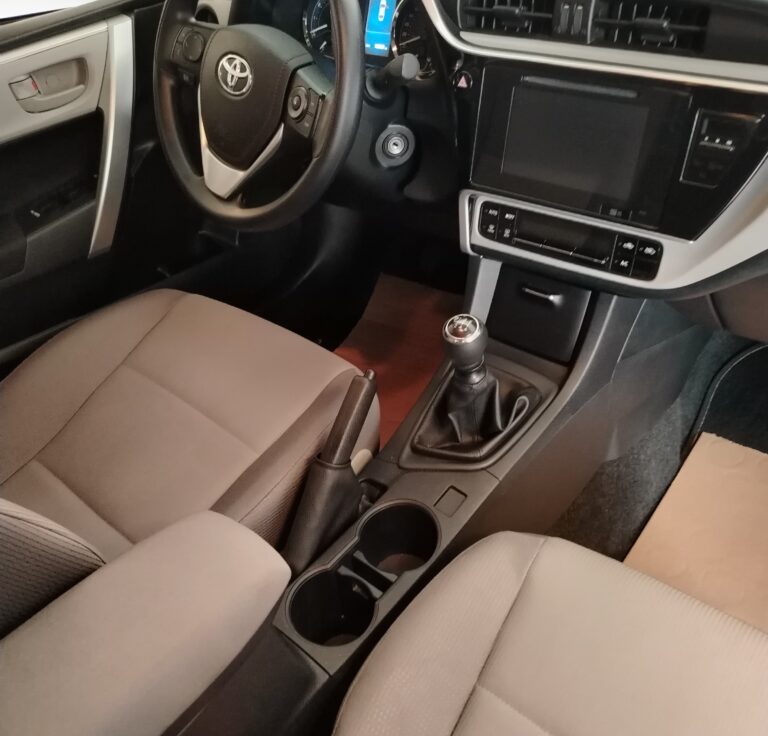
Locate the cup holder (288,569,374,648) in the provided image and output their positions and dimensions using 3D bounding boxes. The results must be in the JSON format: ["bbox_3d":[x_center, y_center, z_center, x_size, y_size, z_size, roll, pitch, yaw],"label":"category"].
[{"bbox_3d":[-0.043,0.254,0.683,0.082,0.085,0.082,-5,40,4],"label":"cup holder"}]

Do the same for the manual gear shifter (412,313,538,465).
[{"bbox_3d":[0.091,0.003,0.769,0.100,0.140,0.155,25,49,33],"label":"manual gear shifter"}]

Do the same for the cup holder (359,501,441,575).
[{"bbox_3d":[0.019,0.197,0.731,0.082,0.072,0.082,-5,40,4],"label":"cup holder"}]

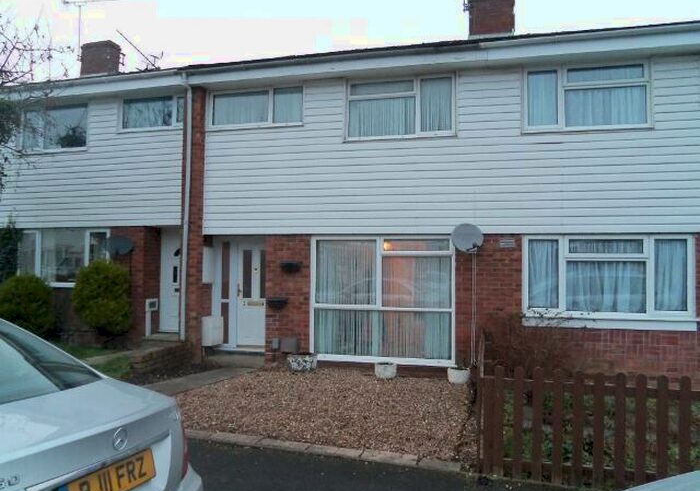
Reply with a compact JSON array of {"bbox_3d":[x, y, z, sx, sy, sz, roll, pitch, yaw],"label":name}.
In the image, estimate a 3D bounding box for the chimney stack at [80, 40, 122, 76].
[{"bbox_3d":[-6.887,-5.119,15.679,0.930,0.920,0.480,0,-2,18],"label":"chimney stack"}]

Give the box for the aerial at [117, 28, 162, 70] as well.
[{"bbox_3d":[-5.469,-5.067,14.711,1.080,0.920,0.500,0,-2,18],"label":"aerial"}]

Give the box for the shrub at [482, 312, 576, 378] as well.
[{"bbox_3d":[2.520,1.503,7.982,1.271,1.122,0.950,0,-3,14],"label":"shrub"}]

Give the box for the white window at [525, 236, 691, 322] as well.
[{"bbox_3d":[3.798,0.470,8.400,2.380,1.220,0.120,0,-2,14],"label":"white window"}]

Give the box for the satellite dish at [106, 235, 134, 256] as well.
[{"bbox_3d":[-4.317,0.000,10.650,0.520,0.410,0.280,1,-3,-12],"label":"satellite dish"}]

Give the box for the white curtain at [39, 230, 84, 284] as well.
[{"bbox_3d":[-5.816,0.216,11.446,1.049,1.102,0.100,0,-3,14],"label":"white curtain"}]

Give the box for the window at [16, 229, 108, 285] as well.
[{"bbox_3d":[-5.943,0.264,11.713,2.400,1.190,0.120,0,-2,18],"label":"window"}]

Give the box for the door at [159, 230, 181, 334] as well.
[{"bbox_3d":[-3.438,0.705,11.428,0.900,2.090,0.080,0,-2,18],"label":"door"}]

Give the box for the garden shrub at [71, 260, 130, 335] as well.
[{"bbox_3d":[-4.545,0.980,10.398,1.050,1.438,1.000,0,-3,14],"label":"garden shrub"}]

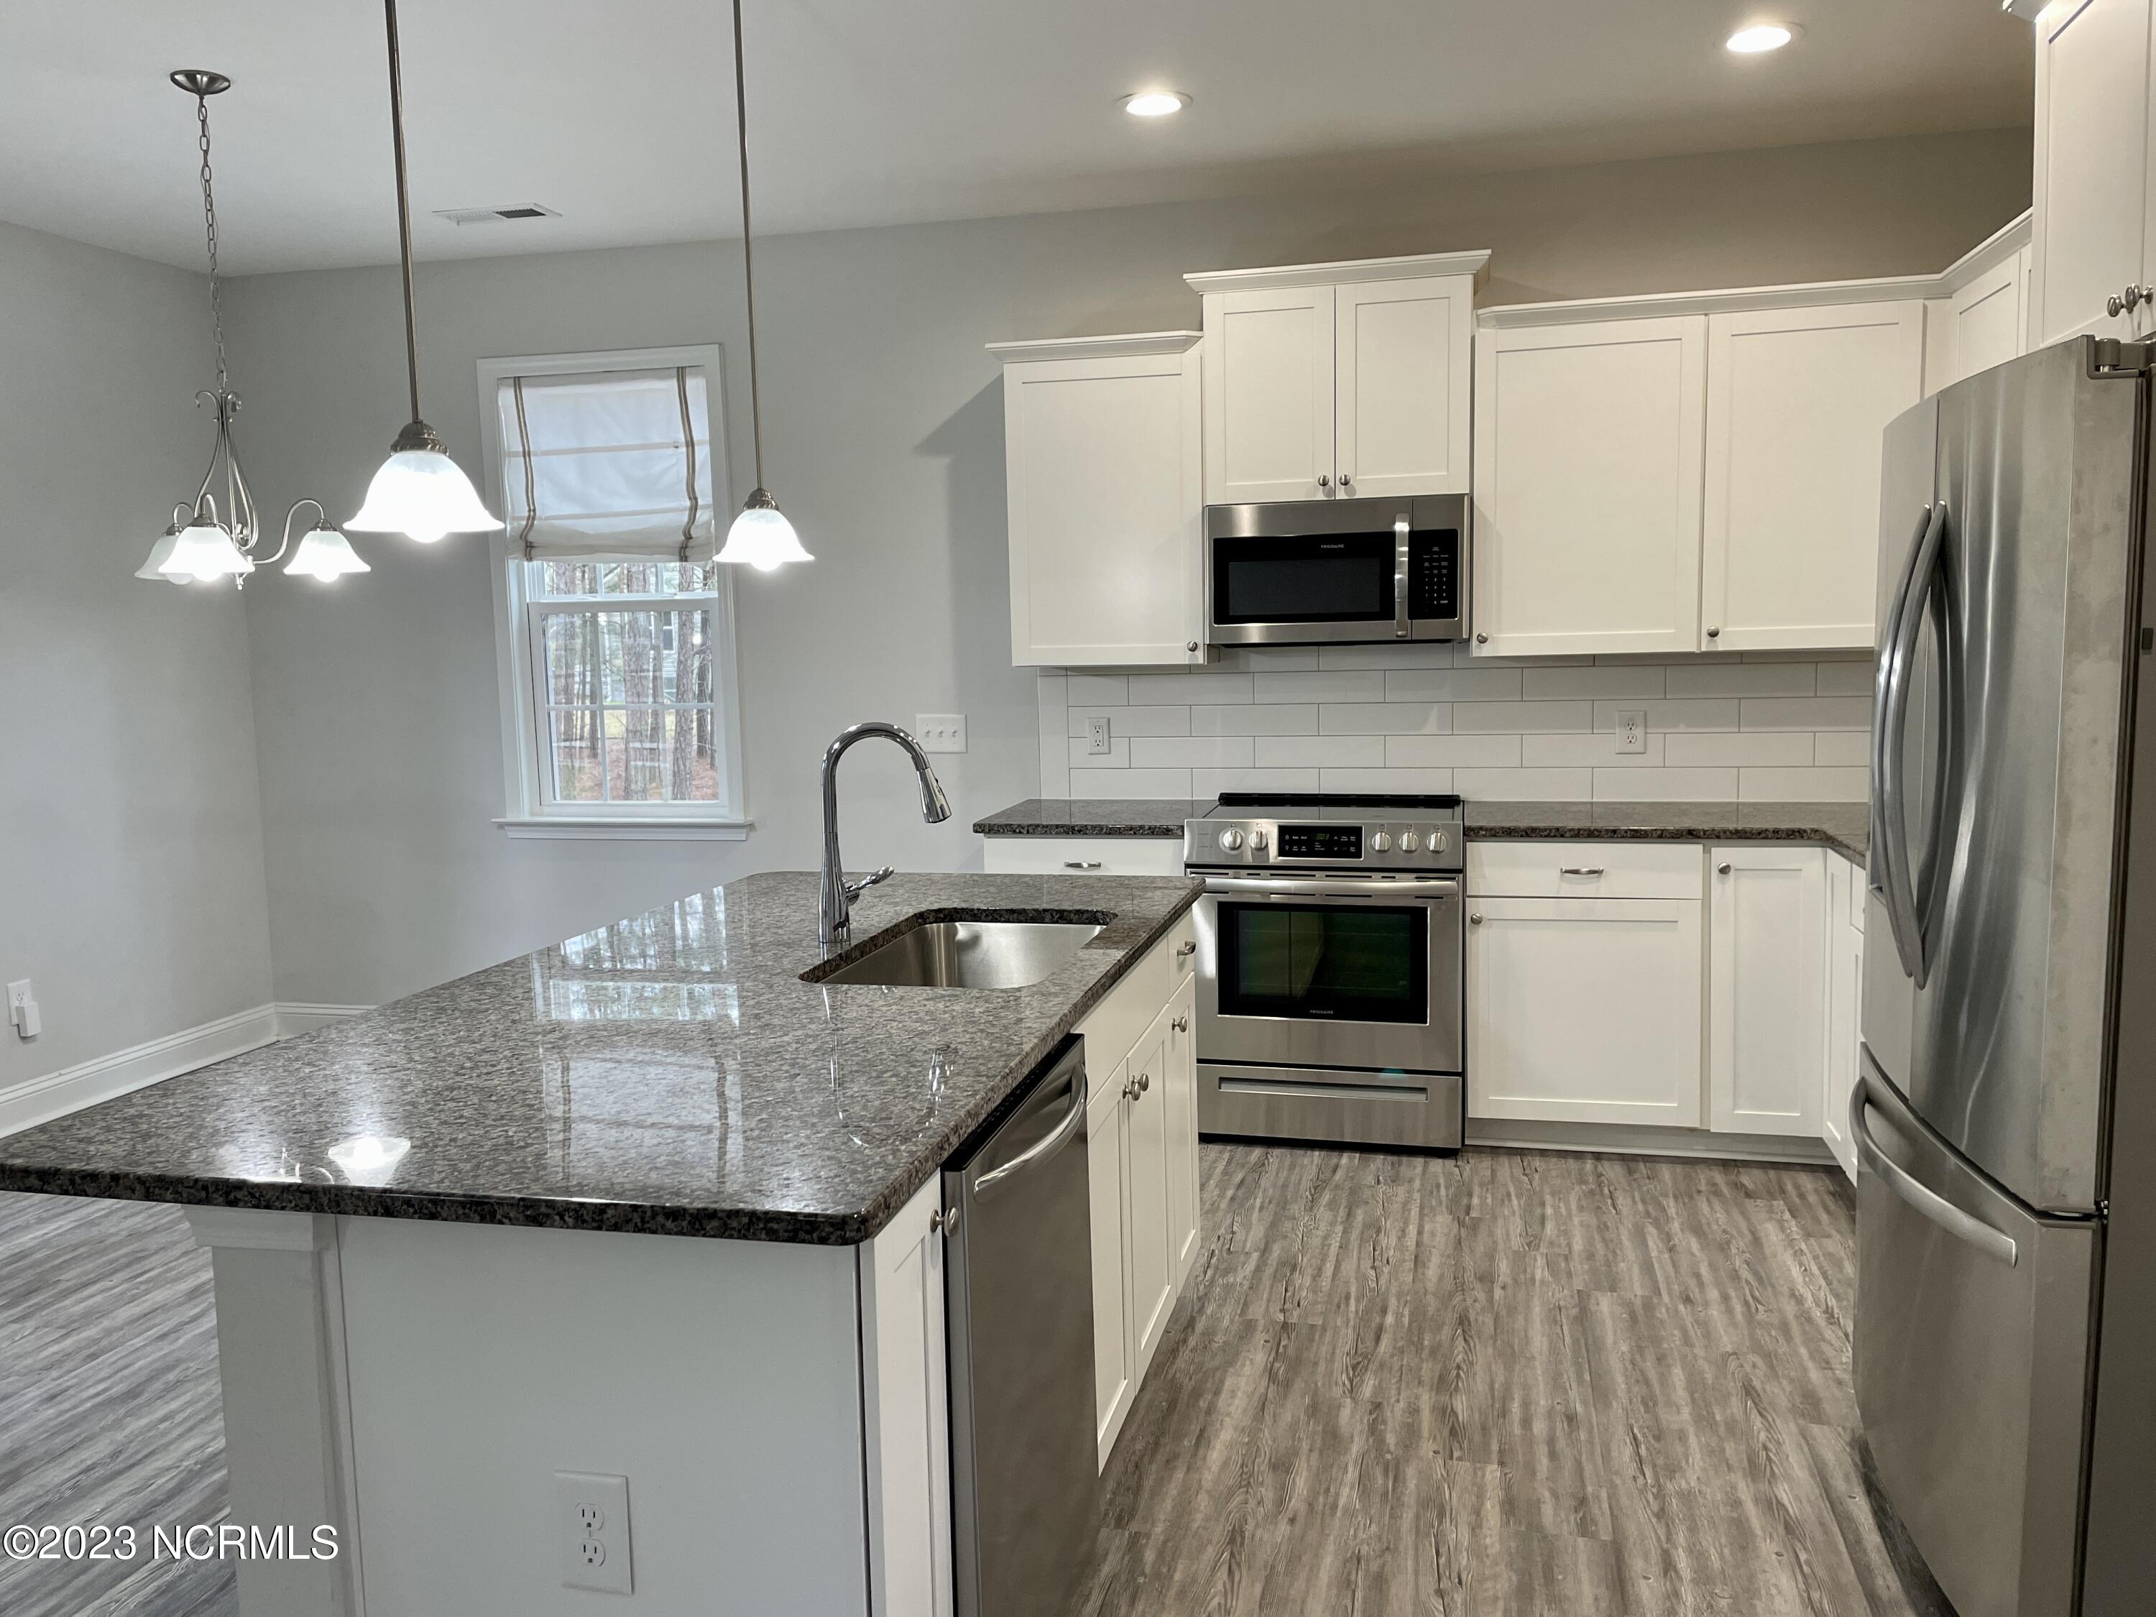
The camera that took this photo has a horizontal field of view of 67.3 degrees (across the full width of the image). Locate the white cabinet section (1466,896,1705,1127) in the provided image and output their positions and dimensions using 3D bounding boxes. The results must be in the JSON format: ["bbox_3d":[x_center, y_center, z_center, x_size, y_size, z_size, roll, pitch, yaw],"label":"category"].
[{"bbox_3d":[1.427,0.518,4.621,0.604,0.614,0.522,0,7,14],"label":"white cabinet section"}]

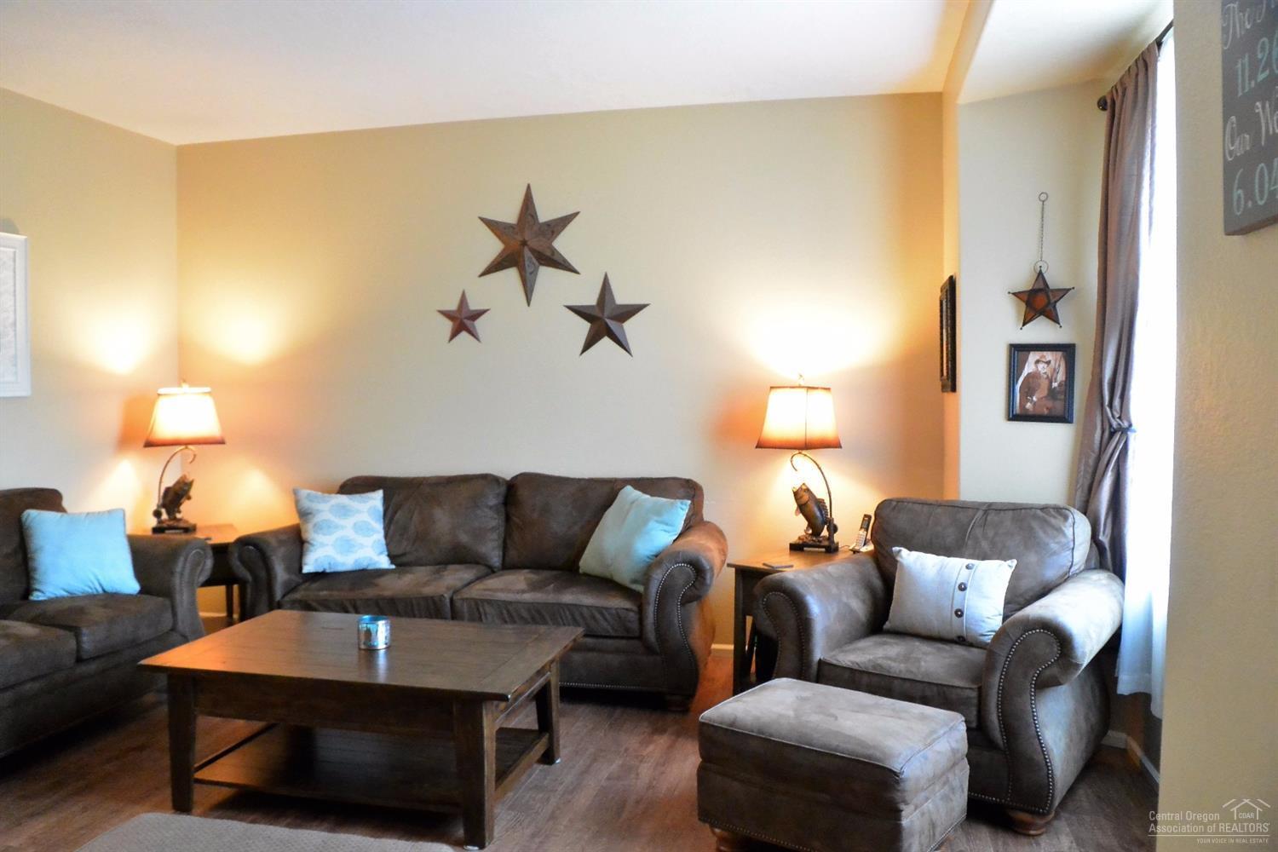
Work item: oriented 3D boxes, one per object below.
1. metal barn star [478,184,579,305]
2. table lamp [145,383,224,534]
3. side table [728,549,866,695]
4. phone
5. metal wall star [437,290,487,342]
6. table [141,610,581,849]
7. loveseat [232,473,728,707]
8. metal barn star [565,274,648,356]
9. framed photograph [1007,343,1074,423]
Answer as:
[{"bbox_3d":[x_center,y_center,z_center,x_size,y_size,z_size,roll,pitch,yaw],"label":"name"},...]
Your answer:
[{"bbox_3d":[-0.576,-0.939,4.975,0.556,0.629,0.063,0,2,13],"label":"metal barn star"},{"bbox_3d":[-2.399,0.156,5.081,0.385,0.809,0.280,-1,2,-22],"label":"table lamp"},{"bbox_3d":[0.795,0.886,4.214,0.510,0.605,0.680,2,3,40],"label":"side table"},{"bbox_3d":[1.041,0.489,4.458,0.090,0.165,0.075,-2,3,-40],"label":"phone"},{"bbox_3d":[-0.929,-0.582,5.086,0.304,0.277,0.038,0,2,13],"label":"metal wall star"},{"bbox_3d":[-0.900,0.991,3.279,1.260,0.483,0.750,0,2,14],"label":"table"},{"bbox_3d":[-0.678,0.708,4.606,2.255,0.940,0.910,0,2,13],"label":"loveseat"},{"bbox_3d":[-0.166,-0.568,4.897,0.458,0.430,0.055,0,2,13],"label":"metal barn star"},{"bbox_3d":[1.561,-0.165,3.719,0.243,0.302,0.020,2,3,37],"label":"framed photograph"}]

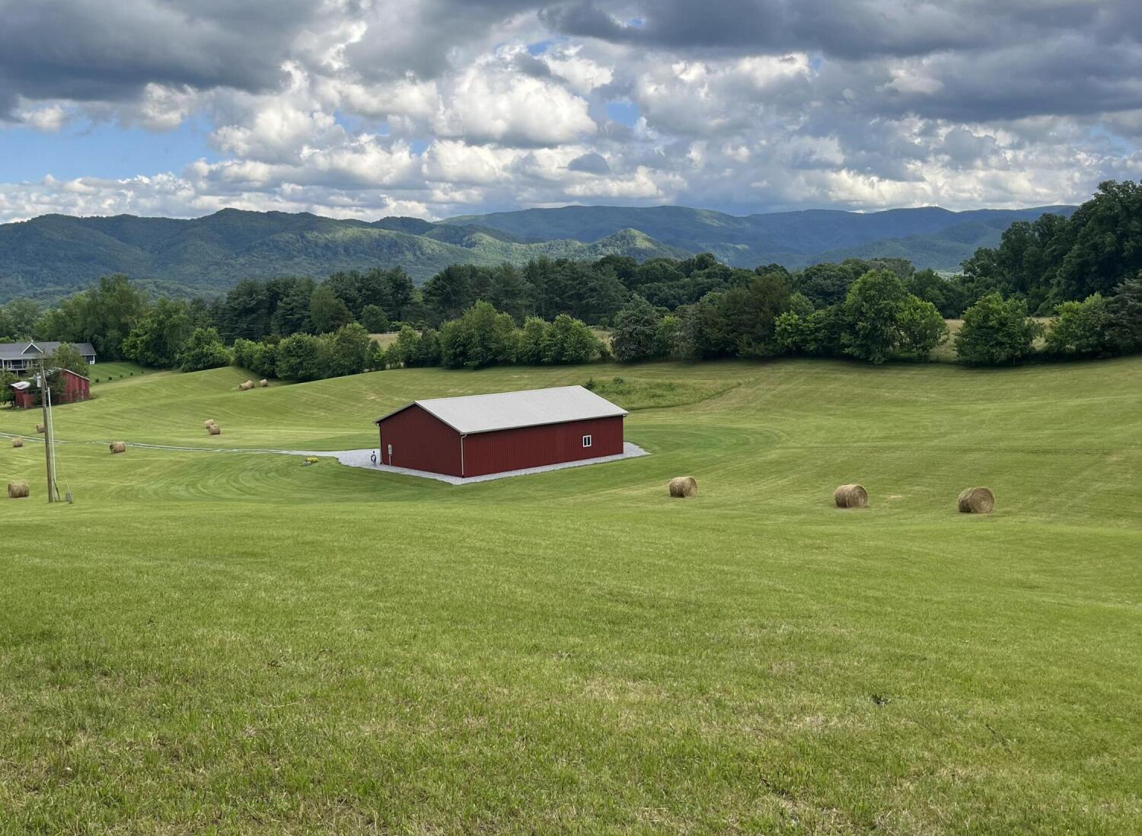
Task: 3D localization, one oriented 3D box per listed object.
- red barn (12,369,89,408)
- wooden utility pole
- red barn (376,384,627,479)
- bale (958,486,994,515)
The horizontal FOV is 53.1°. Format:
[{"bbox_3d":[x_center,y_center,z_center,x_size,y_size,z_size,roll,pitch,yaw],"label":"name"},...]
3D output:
[{"bbox_3d":[-87.828,-5.079,193.000,10.600,6.000,10.500,-5,7,-33],"label":"red barn"},{"bbox_3d":[-37.825,0.954,82.438,0.320,10.500,0.320,-4,7,-26],"label":"wooden utility pole"},{"bbox_3d":[-6.019,0.749,102.188,18.537,5.901,13.042,-7,8,-41],"label":"red barn"},{"bbox_3d":[19.780,4.022,55.800,1.280,1.280,1.250,-3,6,-11],"label":"bale"}]

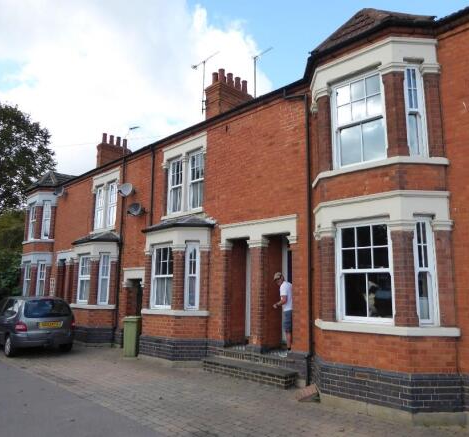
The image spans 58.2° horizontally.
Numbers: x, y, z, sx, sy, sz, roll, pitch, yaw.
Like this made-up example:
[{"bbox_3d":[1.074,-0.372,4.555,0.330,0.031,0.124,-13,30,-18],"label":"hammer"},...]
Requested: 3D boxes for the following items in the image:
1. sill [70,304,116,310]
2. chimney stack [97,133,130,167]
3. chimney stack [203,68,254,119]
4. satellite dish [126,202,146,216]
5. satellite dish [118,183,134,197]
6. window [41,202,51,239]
[{"bbox_3d":[-5.040,3.039,14.570,0.660,0.140,2.750,10,-13,-42],"label":"sill"},{"bbox_3d":[-7.130,-3.656,24.855,1.815,2.310,0.726,10,-13,-42],"label":"chimney stack"},{"bbox_3d":[-0.199,-4.708,17.137,1.750,2.150,0.880,10,-13,-42],"label":"chimney stack"},{"bbox_3d":[-3.075,-0.282,13.209,0.450,0.450,0.420,-7,-12,38],"label":"satellite dish"},{"bbox_3d":[-3.498,-0.948,13.558,0.506,0.451,0.330,-5,-12,33],"label":"satellite dish"},{"bbox_3d":[-8.465,0.082,18.967,0.340,1.700,0.100,1,-10,-1],"label":"window"}]

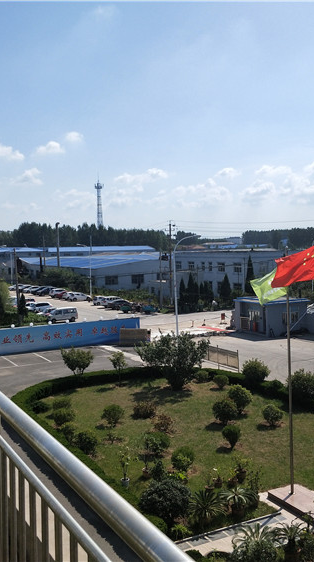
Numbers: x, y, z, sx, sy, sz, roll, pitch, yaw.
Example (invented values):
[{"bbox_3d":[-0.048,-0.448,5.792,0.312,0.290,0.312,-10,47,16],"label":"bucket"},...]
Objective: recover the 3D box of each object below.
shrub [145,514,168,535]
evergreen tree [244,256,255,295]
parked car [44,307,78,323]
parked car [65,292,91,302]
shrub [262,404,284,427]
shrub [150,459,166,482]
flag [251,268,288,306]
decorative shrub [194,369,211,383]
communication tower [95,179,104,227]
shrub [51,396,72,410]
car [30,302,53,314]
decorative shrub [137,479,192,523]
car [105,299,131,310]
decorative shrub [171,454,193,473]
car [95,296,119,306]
[{"bbox_3d":[-0.200,7.930,17.500,0.980,0.780,0.980,-1,4,0],"label":"shrub"},{"bbox_3d":[14.782,0.052,85.681,1.850,8.011,1.850,0,4,10],"label":"evergreen tree"},{"bbox_3d":[-12.120,4.296,68.094,3.950,1.880,1.600,-3,4,-25],"label":"parked car"},{"bbox_3d":[-13.663,2.832,93.495,4.400,1.480,1.780,-2,4,-18],"label":"parked car"},{"bbox_3d":[6.306,7.309,29.374,1.168,1.170,1.133,0,4,12],"label":"shrub"},{"bbox_3d":[0.090,7.550,21.500,0.650,0.980,0.650,-1,4,0],"label":"shrub"},{"bbox_3d":[4.026,0.018,19.381,1.350,1.500,0.400,0,4,17],"label":"flag"},{"bbox_3d":[3.286,6.833,39.110,1.084,0.865,1.052,-1,4,5],"label":"decorative shrub"},{"bbox_3d":[-35.808,-37.837,331.265,5.800,49.200,5.800,-2,4,0],"label":"communication tower"},{"bbox_3d":[-5.309,6.853,30.168,1.171,0.851,1.171,-1,4,0],"label":"shrub"},{"bbox_3d":[-17.119,3.932,78.560,4.400,1.650,1.800,-4,4,-22],"label":"car"},{"bbox_3d":[0.367,7.487,18.370,1.780,1.392,1.780,-2,4,0],"label":"decorative shrub"},{"bbox_3d":[-5.736,3.943,87.500,4.500,1.470,1.780,-3,5,-31],"label":"car"},{"bbox_3d":[1.120,7.480,22.600,0.950,0.920,0.950,-1,4,0],"label":"decorative shrub"},{"bbox_3d":[-8.200,3.200,88.300,4.400,1.600,1.800,-3,4,-22],"label":"car"}]

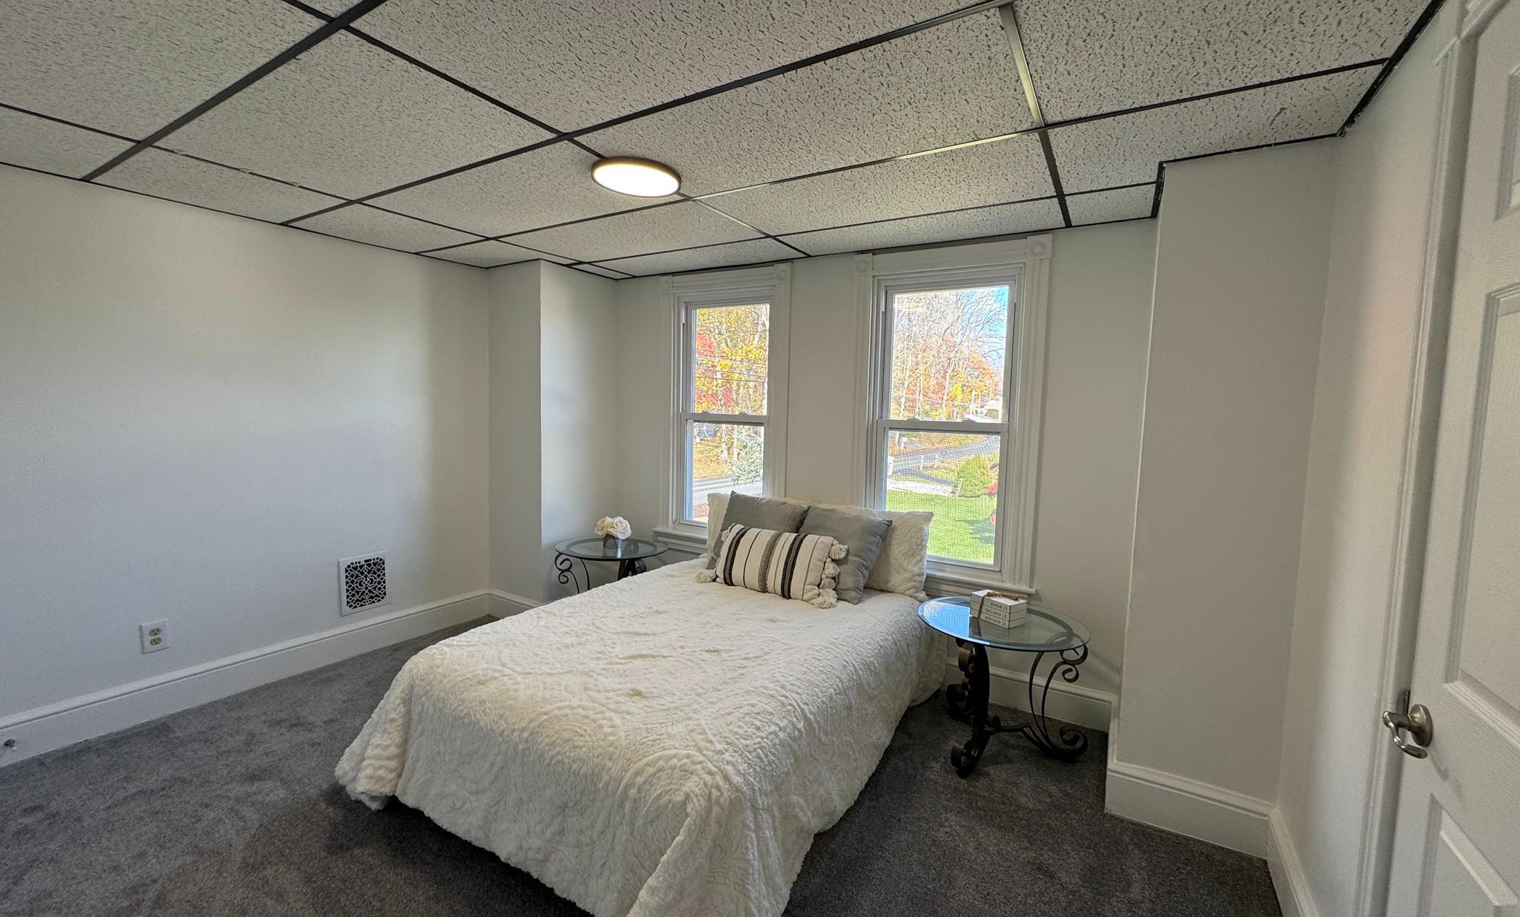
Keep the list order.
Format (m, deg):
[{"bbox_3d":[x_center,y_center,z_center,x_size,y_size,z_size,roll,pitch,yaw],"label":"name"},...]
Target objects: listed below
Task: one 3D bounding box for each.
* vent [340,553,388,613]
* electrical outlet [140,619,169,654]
[{"bbox_3d":[-2.011,0.635,3.131,0.020,0.280,0.230,4,5,32],"label":"vent"},{"bbox_3d":[-2.435,0.712,2.470,0.012,0.119,0.077,4,5,32],"label":"electrical outlet"}]

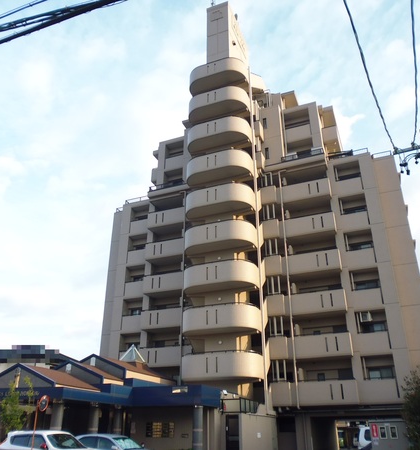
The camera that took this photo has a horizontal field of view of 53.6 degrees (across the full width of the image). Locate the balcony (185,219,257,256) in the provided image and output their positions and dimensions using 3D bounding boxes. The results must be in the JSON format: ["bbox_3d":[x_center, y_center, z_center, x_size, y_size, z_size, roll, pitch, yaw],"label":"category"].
[{"bbox_3d":[0.514,0.893,28.951,5.156,1.482,1.827,-10,-25,22],"label":"balcony"}]

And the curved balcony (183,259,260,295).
[{"bbox_3d":[0.515,3.498,27.815,5.156,1.482,1.827,-10,-25,22],"label":"curved balcony"}]

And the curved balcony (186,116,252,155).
[{"bbox_3d":[0.513,-7.070,32.423,5.156,1.482,1.827,-10,-25,22],"label":"curved balcony"}]

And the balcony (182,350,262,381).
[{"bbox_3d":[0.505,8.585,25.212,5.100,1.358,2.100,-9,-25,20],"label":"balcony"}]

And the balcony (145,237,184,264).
[{"bbox_3d":[-3.335,2.245,34.565,3.600,1.424,1.700,-9,-25,20],"label":"balcony"}]

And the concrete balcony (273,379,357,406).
[{"bbox_3d":[6.695,10.679,26.497,5.350,1.424,1.700,-9,-25,20],"label":"concrete balcony"}]

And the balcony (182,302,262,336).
[{"bbox_3d":[0.515,6.103,26.679,5.156,1.482,1.827,-10,-25,22],"label":"balcony"}]

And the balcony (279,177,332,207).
[{"bbox_3d":[7.429,-2.304,31.745,3.650,1.424,1.700,-9,-25,20],"label":"balcony"}]

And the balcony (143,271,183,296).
[{"bbox_3d":[-3.334,4.818,33.460,3.600,1.424,1.700,-9,-25,20],"label":"balcony"}]

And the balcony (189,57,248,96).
[{"bbox_3d":[0.513,-12.355,34.727,5.156,1.482,1.827,-10,-25,22],"label":"balcony"}]

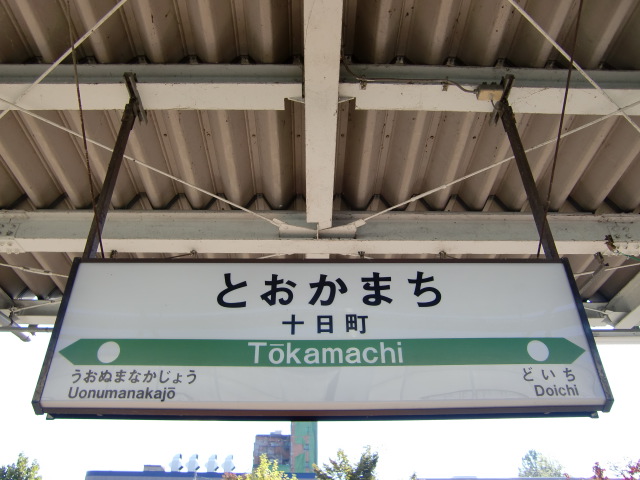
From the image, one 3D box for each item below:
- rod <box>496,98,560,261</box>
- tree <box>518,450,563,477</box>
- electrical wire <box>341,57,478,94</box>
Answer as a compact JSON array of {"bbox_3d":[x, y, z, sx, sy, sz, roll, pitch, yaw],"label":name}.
[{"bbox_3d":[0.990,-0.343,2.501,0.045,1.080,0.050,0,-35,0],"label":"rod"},{"bbox_3d":[18.000,22.500,39.200,4.600,12.000,4.600,0,-35,0],"label":"tree"},{"bbox_3d":[0.475,-0.881,2.769,0.740,0.210,0.090,0,-35,0],"label":"electrical wire"}]

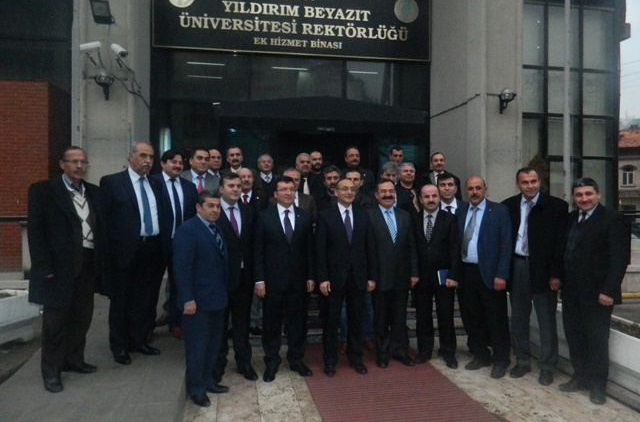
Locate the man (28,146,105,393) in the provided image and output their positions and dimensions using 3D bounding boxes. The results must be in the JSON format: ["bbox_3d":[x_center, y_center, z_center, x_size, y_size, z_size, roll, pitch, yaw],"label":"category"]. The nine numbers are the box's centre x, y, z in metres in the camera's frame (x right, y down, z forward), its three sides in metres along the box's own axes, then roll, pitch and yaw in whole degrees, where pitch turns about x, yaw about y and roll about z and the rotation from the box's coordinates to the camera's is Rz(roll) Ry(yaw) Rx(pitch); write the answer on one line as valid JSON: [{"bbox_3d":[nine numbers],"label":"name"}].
[{"bbox_3d":[-1.881,0.382,3.444,0.560,1.730,0.400,-1,2,-37],"label":"man"}]

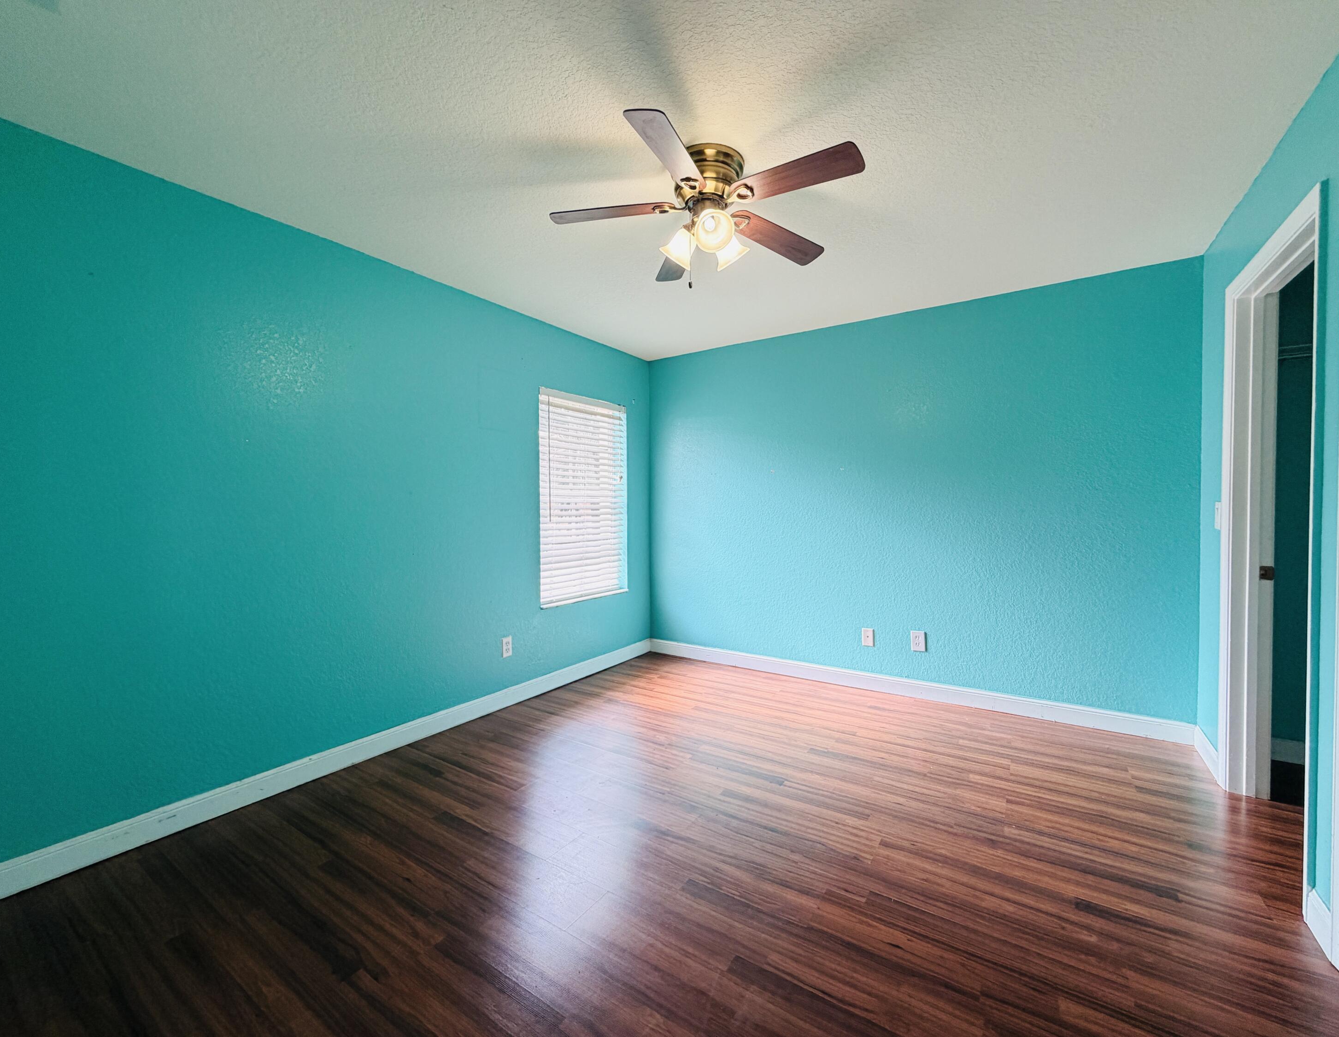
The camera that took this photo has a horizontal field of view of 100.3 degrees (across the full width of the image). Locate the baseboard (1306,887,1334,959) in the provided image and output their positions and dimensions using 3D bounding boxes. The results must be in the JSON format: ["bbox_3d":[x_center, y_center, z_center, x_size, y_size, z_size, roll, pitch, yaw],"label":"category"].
[{"bbox_3d":[1.792,1.128,1.541,0.018,0.112,0.171,1,2,34],"label":"baseboard"}]

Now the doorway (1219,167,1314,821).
[{"bbox_3d":[2.159,0.108,1.955,0.145,2.128,0.969,1,2,34],"label":"doorway"}]

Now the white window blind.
[{"bbox_3d":[-0.618,-0.156,4.031,0.075,1.420,0.895,1,2,34],"label":"white window blind"}]

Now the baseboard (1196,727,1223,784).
[{"bbox_3d":[2.505,1.100,2.612,0.018,0.112,0.474,1,2,34],"label":"baseboard"}]

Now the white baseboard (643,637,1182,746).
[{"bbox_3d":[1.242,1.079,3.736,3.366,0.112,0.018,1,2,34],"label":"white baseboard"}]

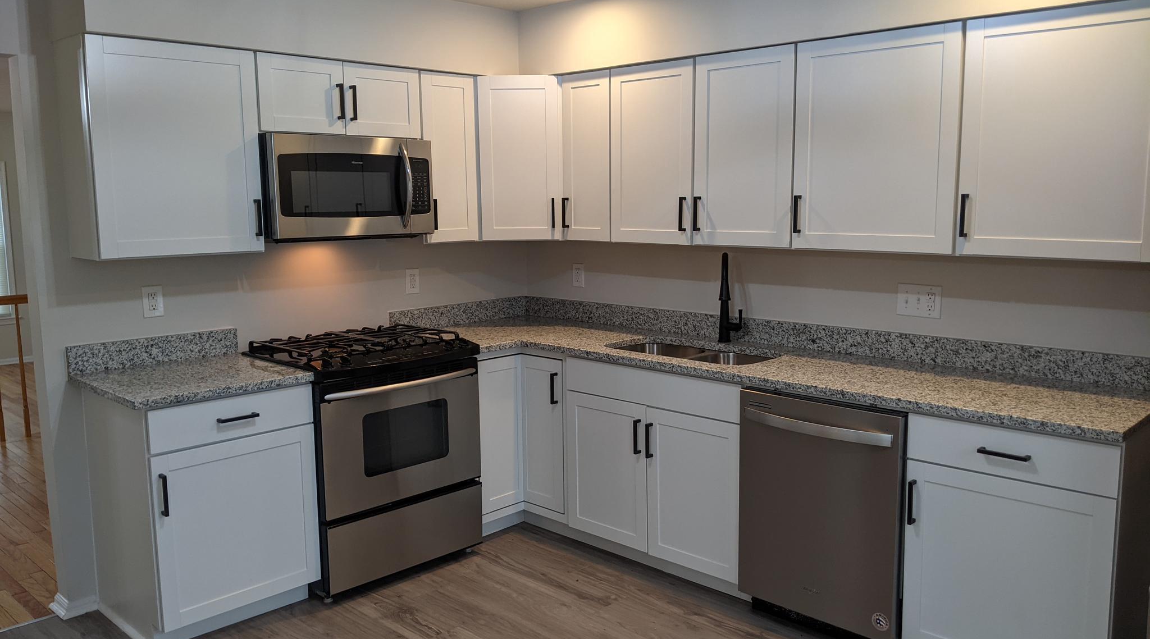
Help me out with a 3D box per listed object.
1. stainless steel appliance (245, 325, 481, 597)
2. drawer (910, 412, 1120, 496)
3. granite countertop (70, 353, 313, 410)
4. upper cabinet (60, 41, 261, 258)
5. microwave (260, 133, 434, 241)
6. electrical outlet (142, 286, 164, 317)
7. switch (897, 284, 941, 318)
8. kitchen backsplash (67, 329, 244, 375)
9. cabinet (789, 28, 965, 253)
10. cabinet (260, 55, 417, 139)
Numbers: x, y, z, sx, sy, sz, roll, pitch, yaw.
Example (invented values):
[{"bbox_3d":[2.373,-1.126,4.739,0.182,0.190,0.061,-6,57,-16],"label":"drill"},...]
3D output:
[{"bbox_3d":[-0.897,0.570,3.876,0.680,0.962,0.768,7,11,44],"label":"stainless steel appliance"},{"bbox_3d":[1.454,0.372,2.841,0.598,0.152,0.515,7,11,44],"label":"drawer"},{"bbox_3d":[-1.423,0.218,3.334,0.652,0.030,0.646,7,11,44],"label":"granite countertop"},{"bbox_3d":[-1.539,-0.625,3.361,0.326,0.764,0.603,7,11,44],"label":"upper cabinet"},{"bbox_3d":[-1.023,-0.554,3.819,0.420,0.417,0.757,7,11,44],"label":"microwave"},{"bbox_3d":[-1.655,-0.070,3.523,0.008,0.123,0.077,7,11,44],"label":"electrical outlet"},{"bbox_3d":[1.317,-0.070,3.434,0.167,0.118,0.012,7,11,44],"label":"switch"},{"bbox_3d":[-1.649,0.122,3.544,0.020,0.107,0.652,7,11,44],"label":"kitchen backsplash"},{"bbox_3d":[1.159,-0.639,3.288,0.610,0.764,0.326,7,11,44],"label":"cabinet"},{"bbox_3d":[-1.058,-0.922,3.805,0.325,0.305,0.762,7,11,44],"label":"cabinet"}]

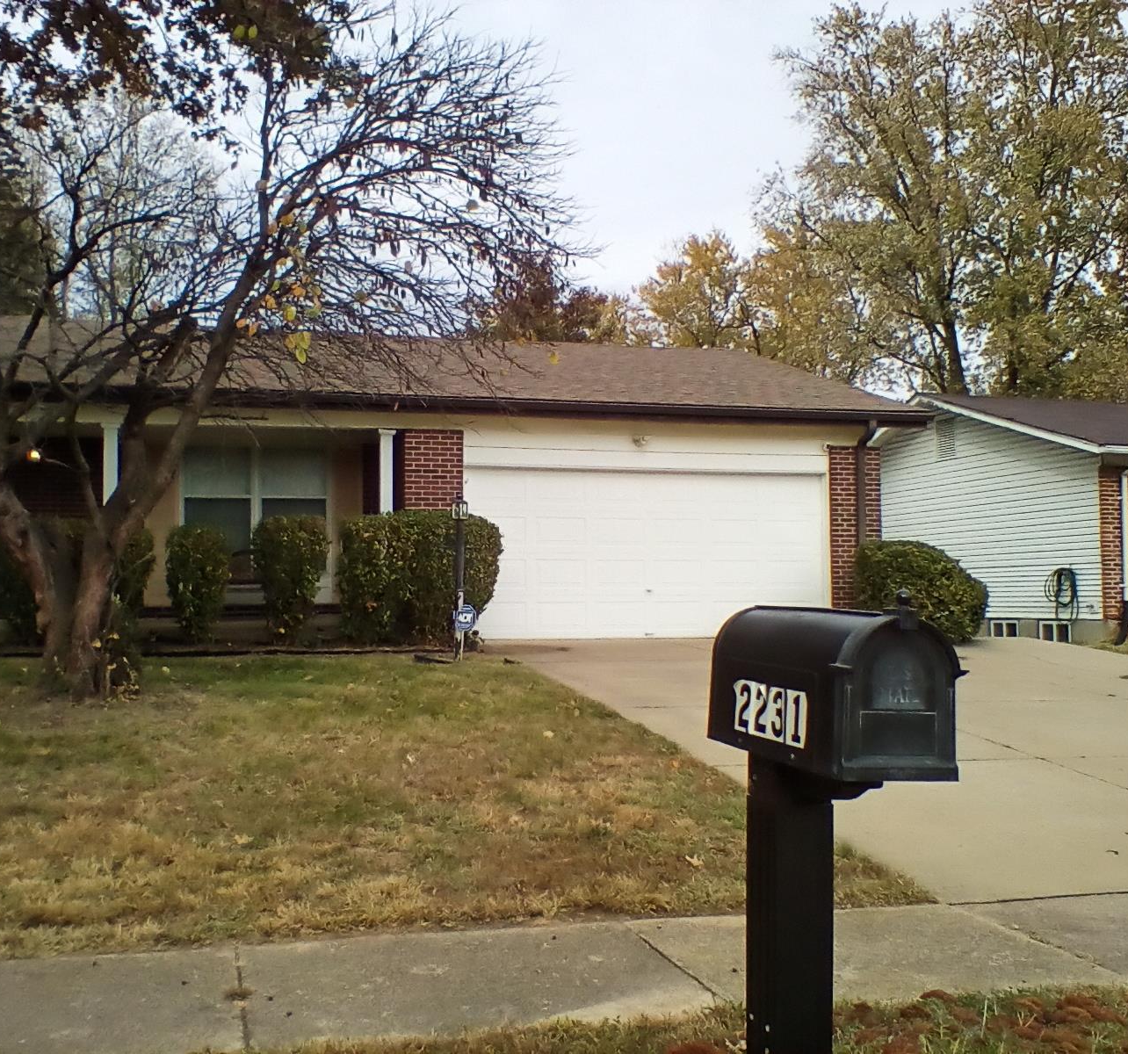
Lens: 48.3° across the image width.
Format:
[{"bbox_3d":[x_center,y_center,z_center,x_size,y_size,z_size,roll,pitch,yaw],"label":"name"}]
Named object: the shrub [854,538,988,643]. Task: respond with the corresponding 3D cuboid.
[{"bbox_3d":[4.643,0.834,16.350,1.680,1.360,1.500,1,-3,-12],"label":"shrub"}]

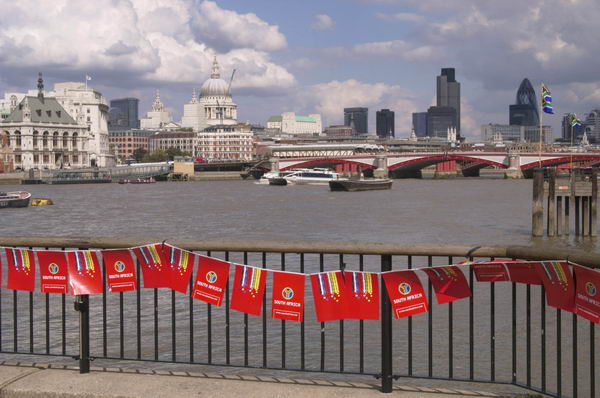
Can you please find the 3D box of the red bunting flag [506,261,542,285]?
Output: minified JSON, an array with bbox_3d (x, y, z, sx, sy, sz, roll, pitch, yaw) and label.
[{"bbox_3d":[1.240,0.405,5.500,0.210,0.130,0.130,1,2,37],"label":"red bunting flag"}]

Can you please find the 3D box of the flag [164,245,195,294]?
[{"bbox_3d":[-0.760,0.447,6.326,0.205,0.260,0.040,12,2,18],"label":"flag"}]

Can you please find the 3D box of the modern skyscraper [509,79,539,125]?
[{"bbox_3d":[499.154,-176.732,2210.000,57.000,180.000,57.000,0,2,12],"label":"modern skyscraper"}]

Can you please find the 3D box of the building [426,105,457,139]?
[{"bbox_3d":[273.568,-125.002,1910.000,55.000,102.000,42.000,0,2,8],"label":"building"}]

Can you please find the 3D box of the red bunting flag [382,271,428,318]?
[{"bbox_3d":[0.640,0.579,6.060,0.215,0.300,0.055,-10,16,20],"label":"red bunting flag"}]

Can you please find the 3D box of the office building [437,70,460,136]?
[{"bbox_3d":[307.432,-177.761,2060.000,47.000,183.000,46.000,0,2,8],"label":"office building"}]

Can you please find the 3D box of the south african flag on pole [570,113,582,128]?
[{"bbox_3d":[18.001,-5.111,65.000,0.750,1.000,0.300,0,2,18],"label":"south african flag on pole"}]

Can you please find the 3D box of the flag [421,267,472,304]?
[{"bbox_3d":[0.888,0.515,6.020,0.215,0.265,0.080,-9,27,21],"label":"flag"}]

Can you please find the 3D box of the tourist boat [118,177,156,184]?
[{"bbox_3d":[-59.408,-6.763,365.000,12.000,2.300,2.000,-1,2,-23],"label":"tourist boat"}]

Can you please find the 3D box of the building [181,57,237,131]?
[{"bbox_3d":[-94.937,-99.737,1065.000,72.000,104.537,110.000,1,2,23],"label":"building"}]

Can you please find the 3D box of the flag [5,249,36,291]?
[{"bbox_3d":[-1.935,0.495,6.890,0.212,0.300,0.045,3,8,15],"label":"flag"}]

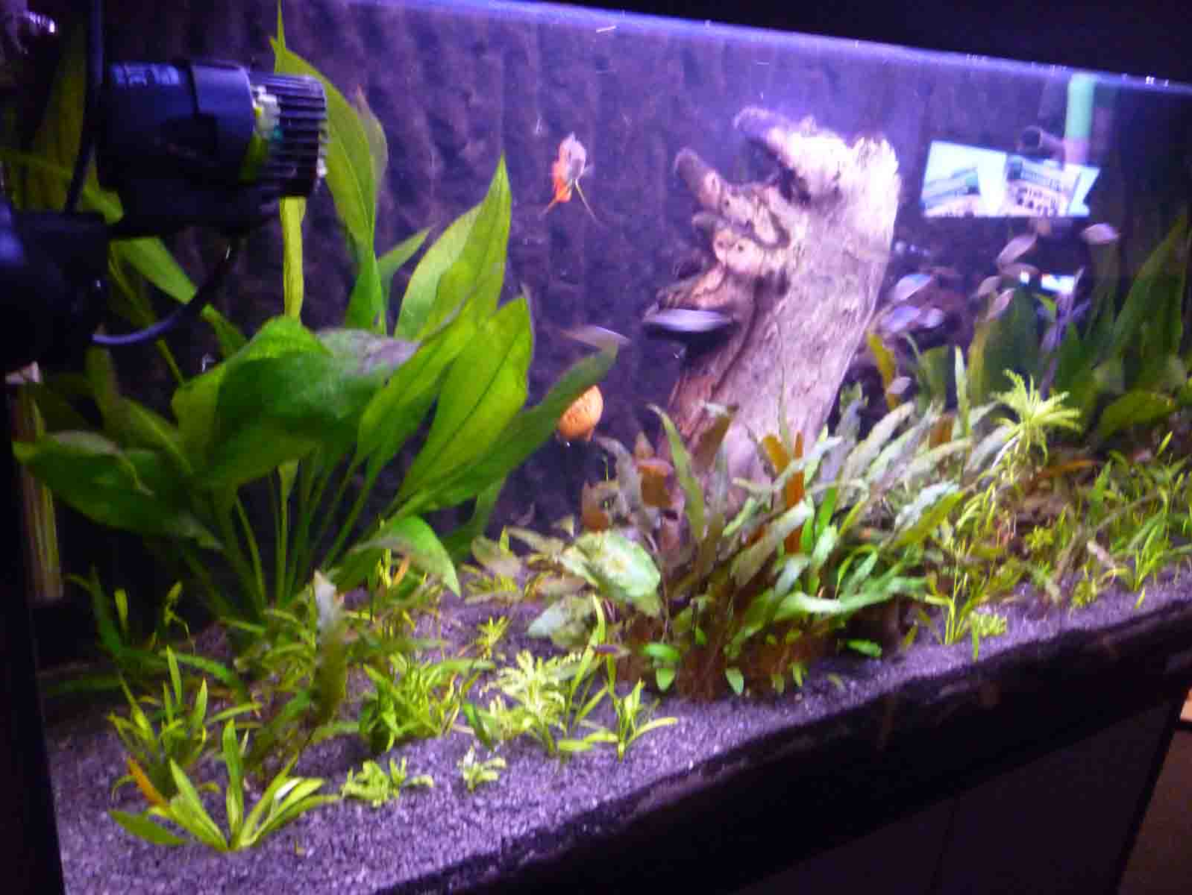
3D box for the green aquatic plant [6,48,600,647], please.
[{"bbox_3d":[-0.228,-0.102,0.830,0.430,0.440,0.310,5,19,0],"label":"green aquatic plant"}]

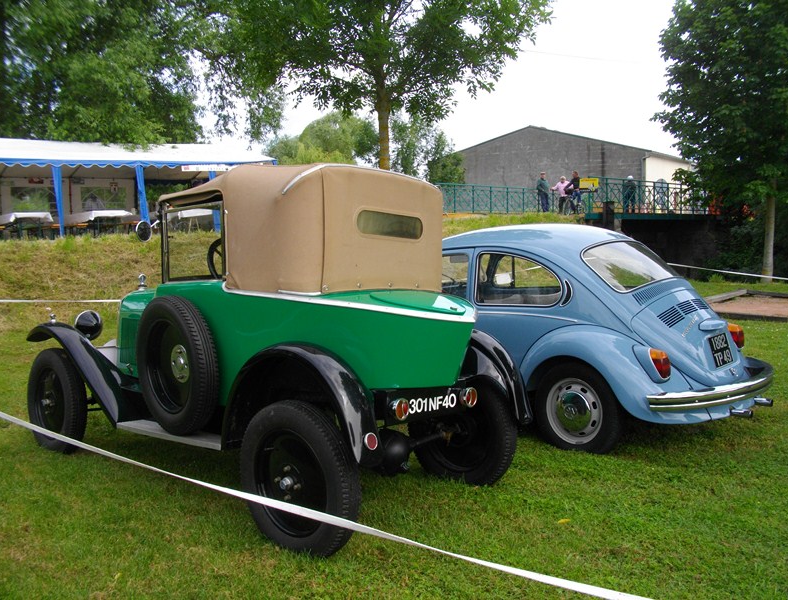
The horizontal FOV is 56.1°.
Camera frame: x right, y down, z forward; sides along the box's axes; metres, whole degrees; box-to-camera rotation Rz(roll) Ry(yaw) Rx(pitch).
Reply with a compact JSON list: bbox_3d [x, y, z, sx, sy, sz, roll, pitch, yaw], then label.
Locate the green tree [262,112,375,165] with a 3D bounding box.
[{"bbox_3d":[-5.843,-10.706,58.000,8.800,8.300,8.500,0,5,0],"label":"green tree"}]

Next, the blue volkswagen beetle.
[{"bbox_3d":[0.901,0.149,6.035,1.560,1.490,4.040,-5,7,-42],"label":"blue volkswagen beetle"}]

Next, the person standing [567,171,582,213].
[{"bbox_3d":[7.396,-4.413,30.300,0.500,1.740,0.550,-5,7,-39],"label":"person standing"}]

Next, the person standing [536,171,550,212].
[{"bbox_3d":[6.368,-4.596,31.500,0.530,1.710,0.420,-5,7,-43],"label":"person standing"}]

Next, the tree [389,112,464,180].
[{"bbox_3d":[1.917,-8.306,45.000,4.500,6.400,4.500,0,5,0],"label":"tree"}]

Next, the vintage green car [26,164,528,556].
[{"bbox_3d":[-0.867,0.148,4.408,3.300,1.780,1.380,4,7,41],"label":"vintage green car"}]

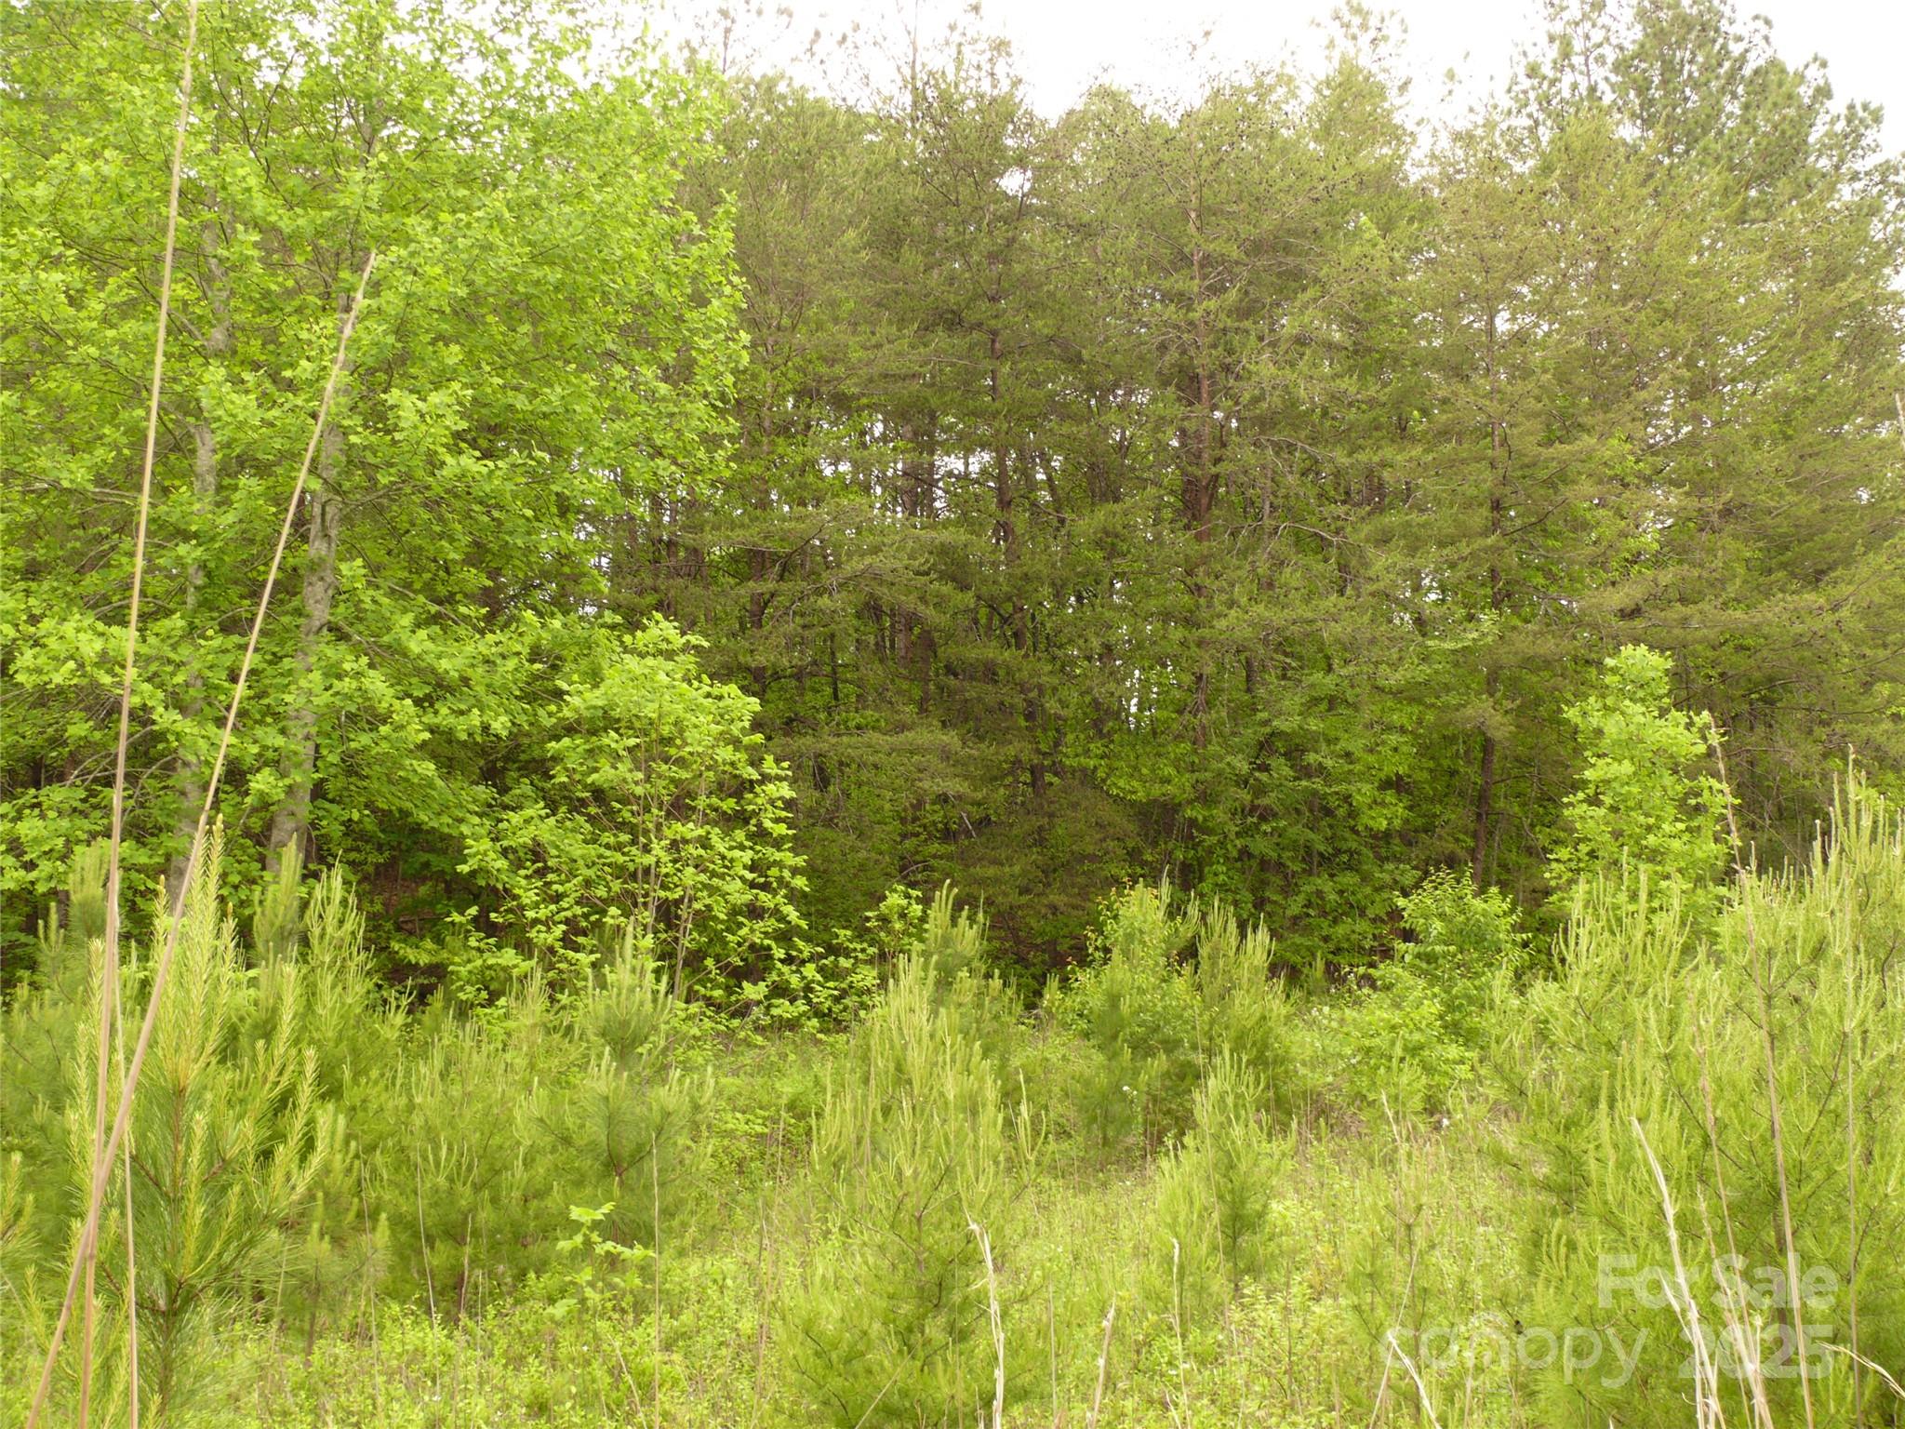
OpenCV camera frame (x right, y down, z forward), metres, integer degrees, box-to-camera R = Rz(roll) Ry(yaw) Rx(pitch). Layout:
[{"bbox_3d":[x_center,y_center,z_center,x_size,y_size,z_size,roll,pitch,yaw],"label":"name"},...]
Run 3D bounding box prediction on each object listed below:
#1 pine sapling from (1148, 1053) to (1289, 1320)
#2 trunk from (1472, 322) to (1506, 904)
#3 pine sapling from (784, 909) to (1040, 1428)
[{"bbox_3d":[0.830,1.472,6.000,0.440,0.840,0.430,0,-3,0],"label":"pine sapling"},{"bbox_3d":[4.596,-0.912,16.500,0.270,5.100,0.250,0,-3,0],"label":"trunk"},{"bbox_3d":[-0.104,1.095,4.700,0.600,1.320,0.600,0,-3,0],"label":"pine sapling"}]

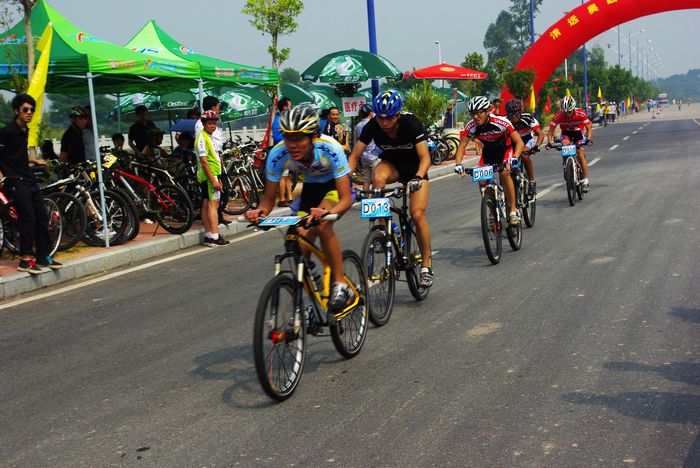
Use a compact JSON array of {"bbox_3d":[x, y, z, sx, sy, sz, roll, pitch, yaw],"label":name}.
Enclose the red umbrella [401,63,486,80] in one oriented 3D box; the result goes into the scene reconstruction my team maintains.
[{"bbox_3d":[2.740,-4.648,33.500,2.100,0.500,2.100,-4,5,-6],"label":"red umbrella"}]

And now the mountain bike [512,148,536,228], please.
[{"bbox_3d":[2.015,-0.520,13.680,0.620,1.020,1.740,-1,6,18],"label":"mountain bike"}]

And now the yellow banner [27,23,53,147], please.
[{"bbox_3d":[-3.218,-1.549,12.100,0.270,1.280,0.100,-4,5,-6],"label":"yellow banner"}]

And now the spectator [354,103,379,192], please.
[{"bbox_3d":[0.294,-1.487,20.800,0.380,1.670,0.460,-4,6,-12],"label":"spectator"}]

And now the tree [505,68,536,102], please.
[{"bbox_3d":[7.388,-5.517,50.151,1.400,3.160,1.400,-2,6,16],"label":"tree"}]

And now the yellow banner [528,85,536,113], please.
[{"bbox_3d":[7.985,-5.897,51.000,0.320,1.250,0.150,-2,6,14],"label":"yellow banner"}]

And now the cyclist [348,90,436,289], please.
[{"bbox_3d":[0.335,-0.300,8.445,0.620,1.450,0.880,-1,6,19],"label":"cyclist"}]

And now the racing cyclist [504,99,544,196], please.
[{"bbox_3d":[2.015,-0.875,13.641,0.620,1.420,1.000,-2,6,16],"label":"racing cyclist"}]

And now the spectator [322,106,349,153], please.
[{"bbox_3d":[-0.250,-1.285,18.800,0.460,1.540,0.340,-4,6,-15],"label":"spectator"}]

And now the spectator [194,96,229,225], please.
[{"bbox_3d":[-1.822,-0.981,15.468,0.380,1.680,0.480,-4,6,-11],"label":"spectator"}]

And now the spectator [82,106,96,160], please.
[{"bbox_3d":[-3.715,-1.031,17.000,0.360,1.680,0.480,0,6,30],"label":"spectator"}]

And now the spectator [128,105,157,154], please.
[{"bbox_3d":[-3.277,-1.207,18.600,0.500,1.680,0.360,-7,7,-37],"label":"spectator"}]

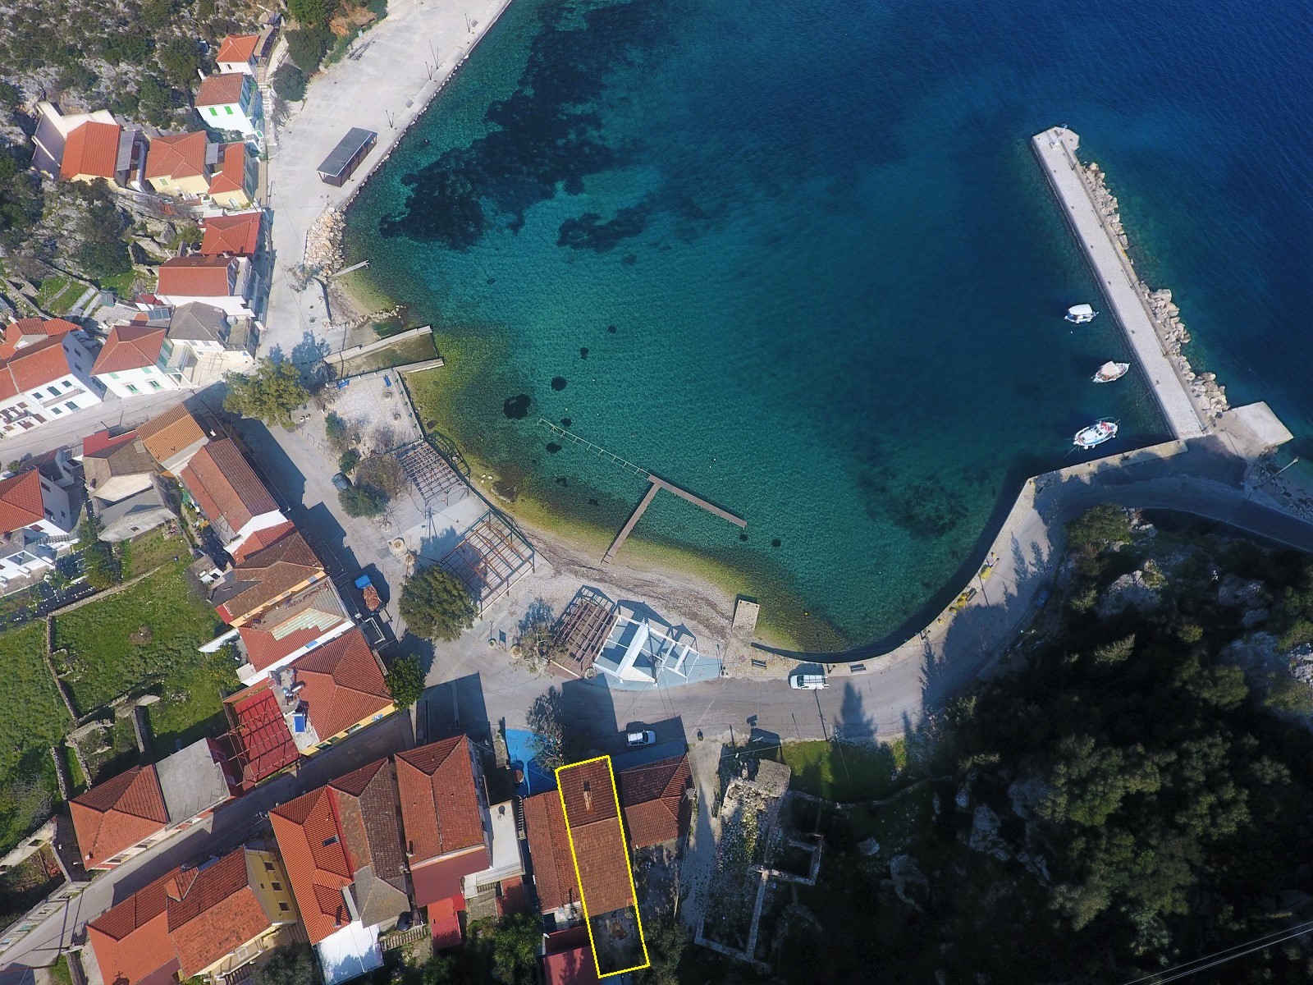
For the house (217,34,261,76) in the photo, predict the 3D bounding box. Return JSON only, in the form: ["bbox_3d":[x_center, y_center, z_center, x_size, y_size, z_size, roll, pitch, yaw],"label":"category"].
[{"bbox_3d":[-86.066,-90.793,156.932,6.590,4.800,9.040,1,62,0],"label":"house"}]

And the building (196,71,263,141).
[{"bbox_3d":[-86.459,-79.171,153.991,9.200,8.700,9.110,-6,62,-3],"label":"building"}]

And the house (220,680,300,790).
[{"bbox_3d":[-48.570,30.150,95.180,5.940,5.600,11.820,-30,65,-14],"label":"house"}]

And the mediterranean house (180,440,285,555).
[{"bbox_3d":[-60.450,0.390,108.370,8.150,8.000,16.500,-37,68,-18],"label":"mediterranean house"}]

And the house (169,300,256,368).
[{"bbox_3d":[-73.640,-26.770,126.010,12.340,7.100,6.570,0,61,1],"label":"house"}]

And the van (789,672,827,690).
[{"bbox_3d":[20.472,25.813,102.962,4.380,1.880,1.740,0,62,0],"label":"van"}]

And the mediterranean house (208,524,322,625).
[{"bbox_3d":[-53.616,12.801,106.228,13.820,8.400,6.920,-34,67,-16],"label":"mediterranean house"}]

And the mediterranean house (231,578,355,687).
[{"bbox_3d":[-48.227,18.937,103.420,12.950,7.600,8.140,-29,66,-14],"label":"mediterranean house"}]

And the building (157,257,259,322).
[{"bbox_3d":[-74.130,-33.970,125.990,12.380,9.000,9.150,0,62,0],"label":"building"}]

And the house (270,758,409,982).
[{"bbox_3d":[-33.660,42.550,84.850,12.900,7.500,19.930,-23,64,-12],"label":"house"}]

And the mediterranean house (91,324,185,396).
[{"bbox_3d":[-83.370,-21.940,122.340,9.180,8.300,8.650,-3,61,0],"label":"mediterranean house"}]

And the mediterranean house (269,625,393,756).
[{"bbox_3d":[-40.410,25.330,96.090,11.590,8.300,11.410,-29,65,-14],"label":"mediterranean house"}]

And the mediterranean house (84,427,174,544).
[{"bbox_3d":[-76.100,-1.630,108.910,10.320,6.200,16.300,-25,65,-13],"label":"mediterranean house"}]

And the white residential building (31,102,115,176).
[{"bbox_3d":[-101.390,-60.510,134.340,15.290,6.300,17.000,-8,62,-4],"label":"white residential building"}]

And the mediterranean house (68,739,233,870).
[{"bbox_3d":[-58.300,36.080,88.480,16.480,5.800,8.530,-25,64,-13],"label":"mediterranean house"}]

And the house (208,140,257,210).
[{"bbox_3d":[-80.693,-60.138,145.017,5.700,6.900,13.290,-10,63,-5],"label":"house"}]

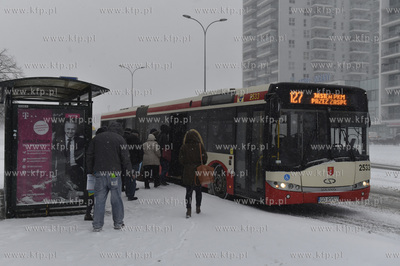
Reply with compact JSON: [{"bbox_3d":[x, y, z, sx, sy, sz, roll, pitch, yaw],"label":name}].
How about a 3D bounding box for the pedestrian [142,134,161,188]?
[{"bbox_3d":[-1.363,0.842,13.100,0.500,1.520,0.360,0,0,25],"label":"pedestrian"}]

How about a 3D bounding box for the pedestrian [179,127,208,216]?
[{"bbox_3d":[-0.142,0.790,8.800,0.540,1.630,0.450,0,0,-3],"label":"pedestrian"}]

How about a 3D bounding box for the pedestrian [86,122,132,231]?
[{"bbox_3d":[-1.493,0.722,7.650,0.720,1.757,0.480,0,0,10],"label":"pedestrian"}]

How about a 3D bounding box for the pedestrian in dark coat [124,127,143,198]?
[{"bbox_3d":[-1.575,0.765,10.950,0.520,1.670,0.400,0,0,38],"label":"pedestrian in dark coat"}]

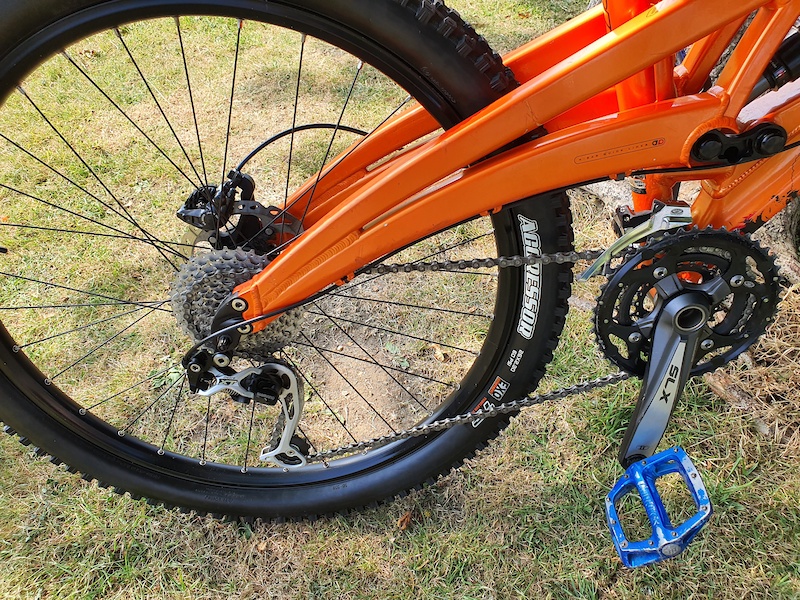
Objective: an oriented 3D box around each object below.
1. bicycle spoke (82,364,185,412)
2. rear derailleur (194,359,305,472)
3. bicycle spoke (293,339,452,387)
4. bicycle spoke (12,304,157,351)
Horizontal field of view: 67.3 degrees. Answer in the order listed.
[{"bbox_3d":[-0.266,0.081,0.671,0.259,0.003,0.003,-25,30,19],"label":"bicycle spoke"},{"bbox_3d":[-0.158,0.122,0.647,0.108,0.188,0.060,0,33,-2],"label":"rear derailleur"},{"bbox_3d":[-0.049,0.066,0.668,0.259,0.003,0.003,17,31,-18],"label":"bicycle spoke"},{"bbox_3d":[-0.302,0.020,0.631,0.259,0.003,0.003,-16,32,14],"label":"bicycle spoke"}]

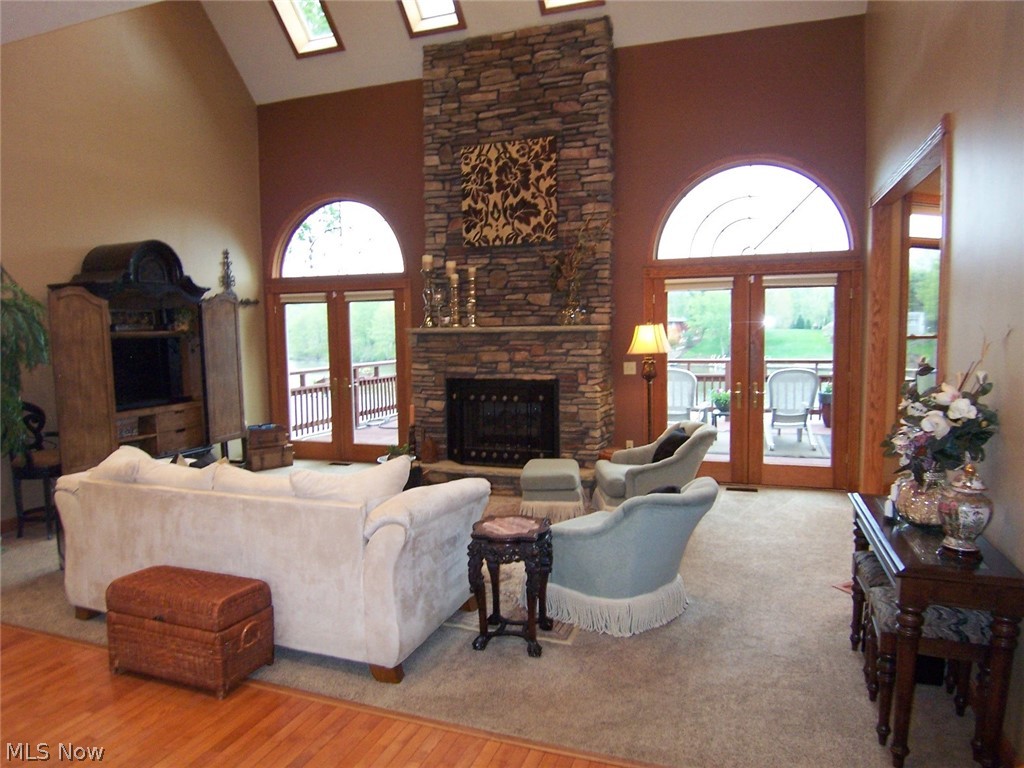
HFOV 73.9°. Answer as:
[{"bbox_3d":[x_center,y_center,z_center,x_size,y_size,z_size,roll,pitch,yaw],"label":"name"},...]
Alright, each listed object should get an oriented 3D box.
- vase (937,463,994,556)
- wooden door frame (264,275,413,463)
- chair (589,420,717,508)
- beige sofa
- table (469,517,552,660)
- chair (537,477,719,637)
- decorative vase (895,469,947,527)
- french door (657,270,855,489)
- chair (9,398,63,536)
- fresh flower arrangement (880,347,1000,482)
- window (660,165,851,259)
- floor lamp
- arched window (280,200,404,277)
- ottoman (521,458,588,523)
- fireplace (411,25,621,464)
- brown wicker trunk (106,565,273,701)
[{"bbox_3d":[1.570,0.435,2.360,0.194,0.317,0.194,1,4,20],"label":"vase"},{"bbox_3d":[-2.074,-0.122,8.239,1.893,2.116,0.100,1,4,20],"label":"wooden door frame"},{"bbox_3d":[1.191,0.686,5.776,0.879,0.766,0.726,-1,4,-8],"label":"chair"},{"bbox_3d":[-1.323,0.817,3.780,2.269,0.932,0.932,1,5,22],"label":"beige sofa"},{"bbox_3d":[0.004,1.000,3.419,0.350,0.585,0.350,0,5,15],"label":"table"},{"bbox_3d":[0.629,0.832,3.764,0.879,0.766,0.726,3,6,45],"label":"chair"},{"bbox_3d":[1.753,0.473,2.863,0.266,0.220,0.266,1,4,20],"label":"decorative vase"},{"bbox_3d":[2.309,-0.040,6.647,1.784,2.057,0.100,1,5,19],"label":"french door"},{"bbox_3d":[-3.781,0.660,5.376,0.470,1.060,0.440,1,5,19],"label":"chair"},{"bbox_3d":[1.729,0.112,2.764,0.370,0.550,0.400,1,5,19],"label":"fresh flower arrangement"},{"bbox_3d":[2.283,-1.666,6.536,1.759,0.854,0.100,1,4,20],"label":"window"},{"bbox_3d":[1.323,0.208,6.598,0.405,1.600,0.405,1,5,19],"label":"floor lamp"},{"bbox_3d":[-2.048,-1.733,8.111,1.732,0.871,0.100,1,4,20],"label":"arched window"},{"bbox_3d":[0.338,0.894,5.593,0.480,0.430,0.460,0,5,5],"label":"ottoman"},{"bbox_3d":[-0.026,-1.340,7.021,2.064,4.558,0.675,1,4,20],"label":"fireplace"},{"bbox_3d":[-1.493,1.117,3.163,0.665,0.440,0.330,1,5,21],"label":"brown wicker trunk"}]

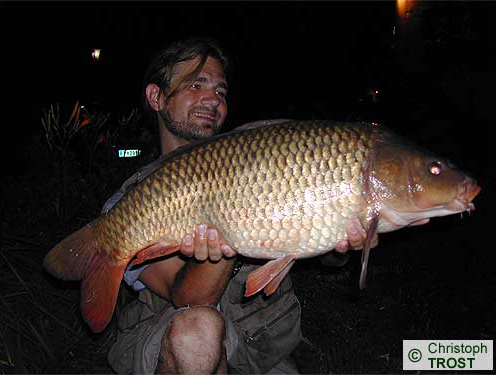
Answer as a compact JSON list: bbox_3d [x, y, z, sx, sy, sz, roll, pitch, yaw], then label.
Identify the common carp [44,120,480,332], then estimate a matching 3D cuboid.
[{"bbox_3d":[0.004,0.048,0.950,0.775,0.310,0.170,-10,0,8],"label":"common carp"}]

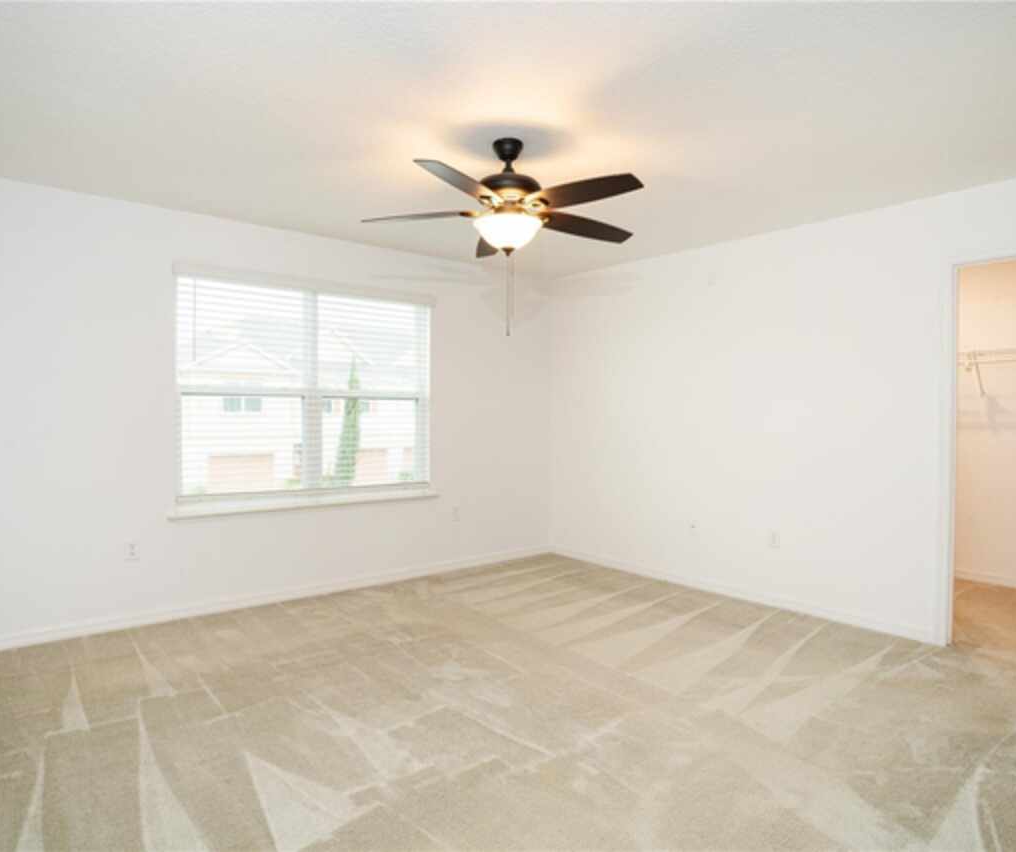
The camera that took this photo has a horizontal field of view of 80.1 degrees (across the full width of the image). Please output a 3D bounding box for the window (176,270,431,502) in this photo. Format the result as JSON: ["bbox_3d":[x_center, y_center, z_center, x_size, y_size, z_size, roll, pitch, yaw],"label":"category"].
[{"bbox_3d":[-1.297,-0.237,4.131,1.720,1.400,0.100,-1,1,-38],"label":"window"}]

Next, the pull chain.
[{"bbox_3d":[0.004,-0.575,2.650,0.025,0.370,0.020,0,1,0],"label":"pull chain"}]

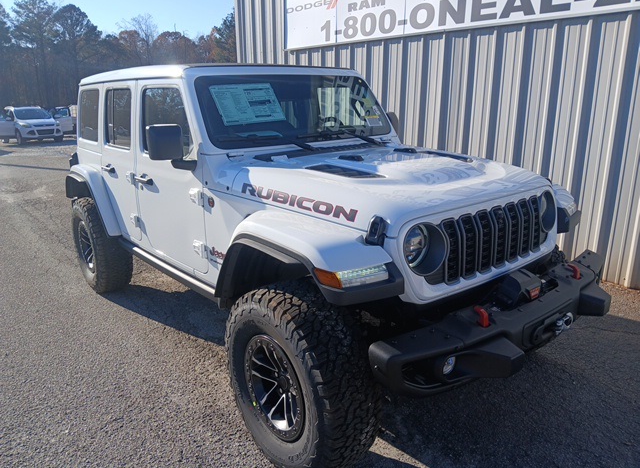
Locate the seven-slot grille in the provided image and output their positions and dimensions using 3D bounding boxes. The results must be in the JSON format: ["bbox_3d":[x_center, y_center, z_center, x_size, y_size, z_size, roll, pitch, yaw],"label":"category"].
[{"bbox_3d":[0.819,0.012,2.256,0.900,0.340,0.100,-13,19,-38],"label":"seven-slot grille"}]

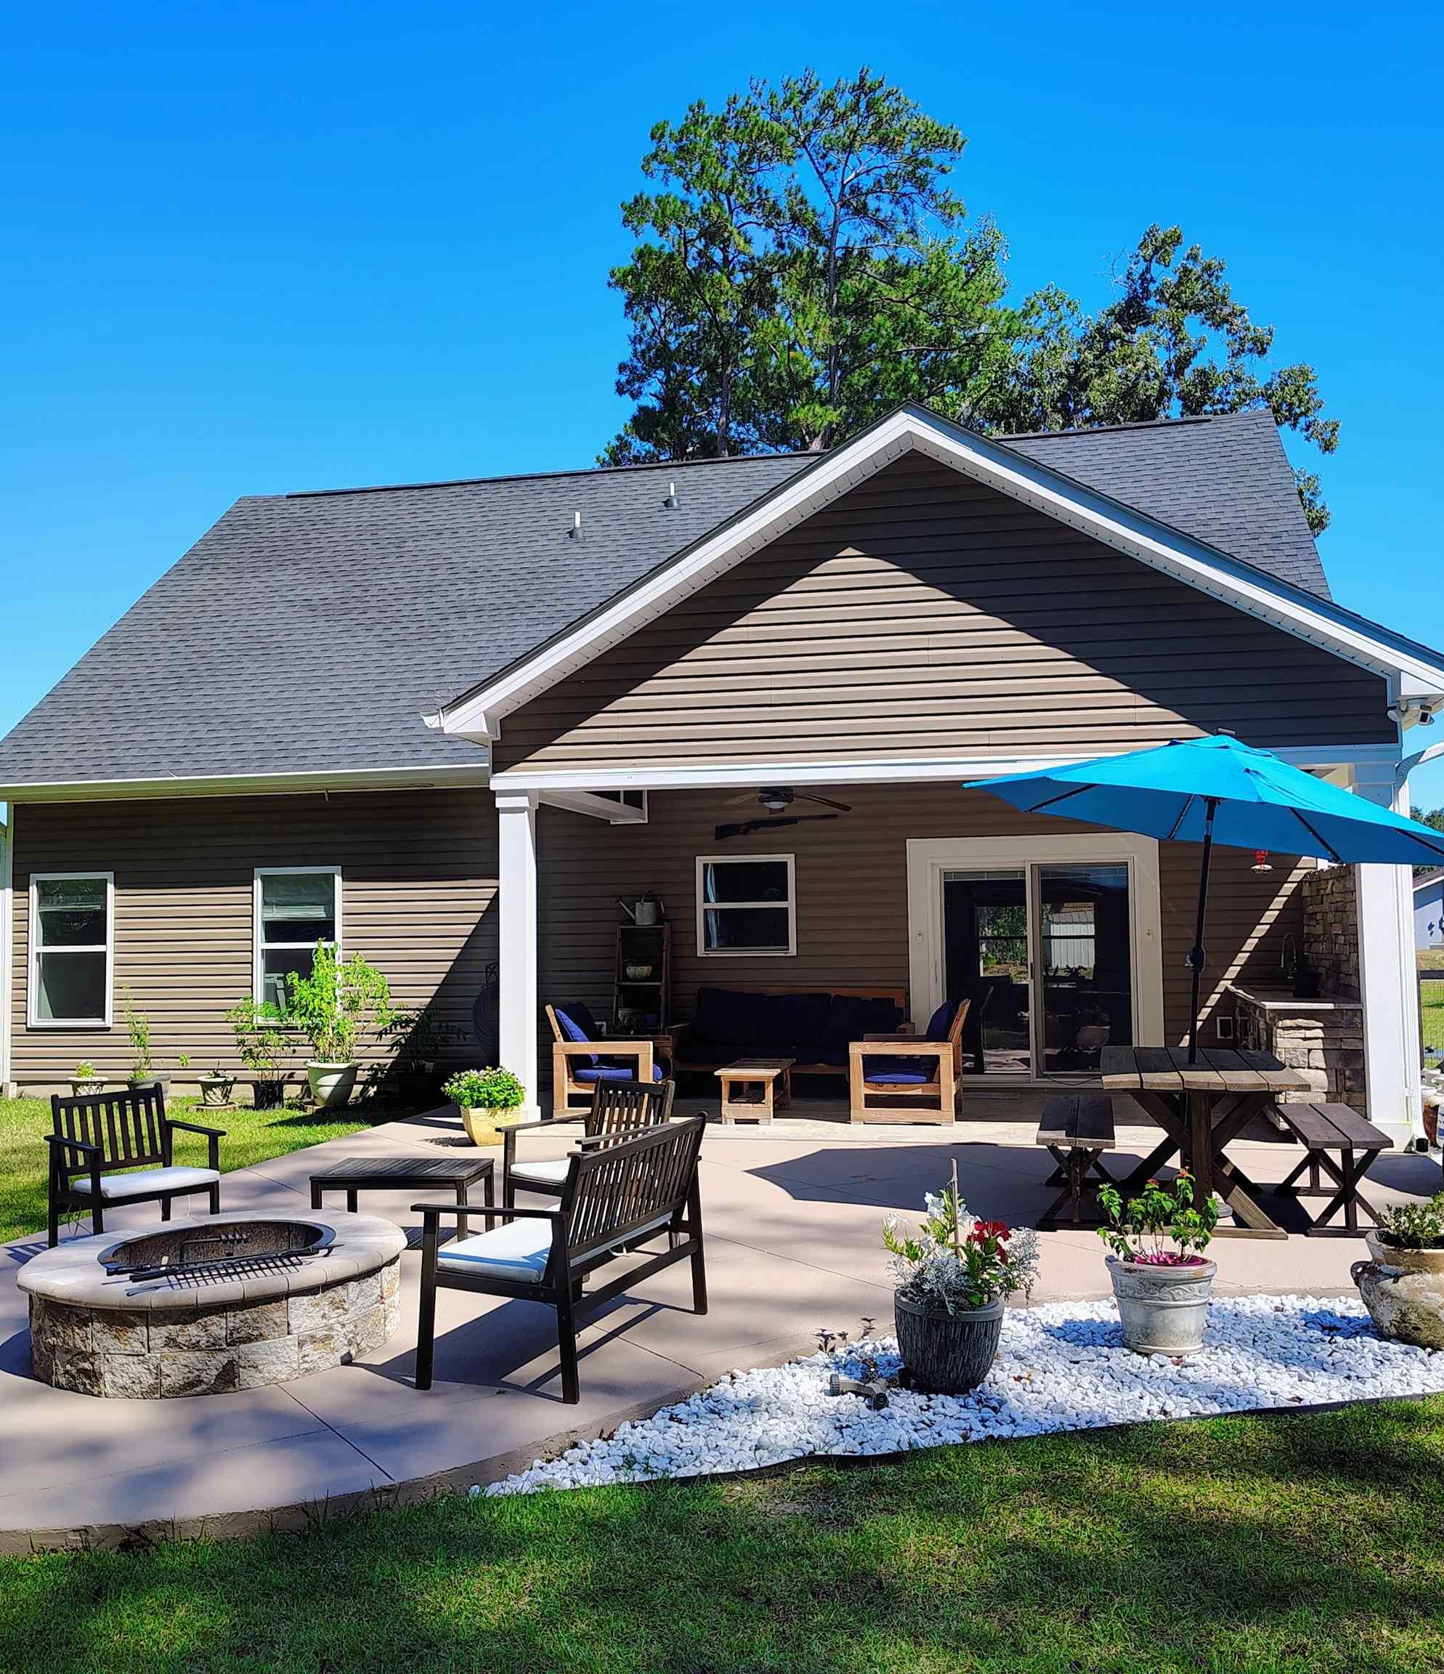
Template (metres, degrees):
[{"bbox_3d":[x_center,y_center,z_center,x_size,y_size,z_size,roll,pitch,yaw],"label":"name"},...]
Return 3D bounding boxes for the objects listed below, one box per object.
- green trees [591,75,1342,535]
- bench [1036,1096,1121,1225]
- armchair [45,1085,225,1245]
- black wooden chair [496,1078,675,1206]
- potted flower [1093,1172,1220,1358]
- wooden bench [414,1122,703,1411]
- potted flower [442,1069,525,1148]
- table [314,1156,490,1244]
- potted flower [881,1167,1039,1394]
[{"bbox_3d":[6.099,-7.751,38.038,17.000,23.418,11.000,-1,-4,9],"label":"green trees"},{"bbox_3d":[1.915,1.734,8.247,0.375,0.475,1.950,-2,-4,14],"label":"bench"},{"bbox_3d":[-2.719,1.586,7.151,0.620,0.800,0.650,3,-5,-44],"label":"armchair"},{"bbox_3d":[-0.616,1.558,7.206,0.620,0.800,0.650,-4,-5,42],"label":"black wooden chair"},{"bbox_3d":[1.570,1.526,5.587,0.416,0.612,0.416,-1,-4,11],"label":"potted flower"},{"bbox_3d":[-0.536,1.459,5.617,0.650,0.800,1.270,-2,-4,19],"label":"wooden bench"},{"bbox_3d":[-1.735,1.975,11.300,0.610,0.570,0.580,0,-3,-11],"label":"potted flower"},{"bbox_3d":[-1.542,1.806,7.517,0.760,0.370,0.670,-1,-4,9],"label":"table"},{"bbox_3d":[0.793,1.466,5.161,0.490,0.698,0.490,-1,-4,11],"label":"potted flower"}]

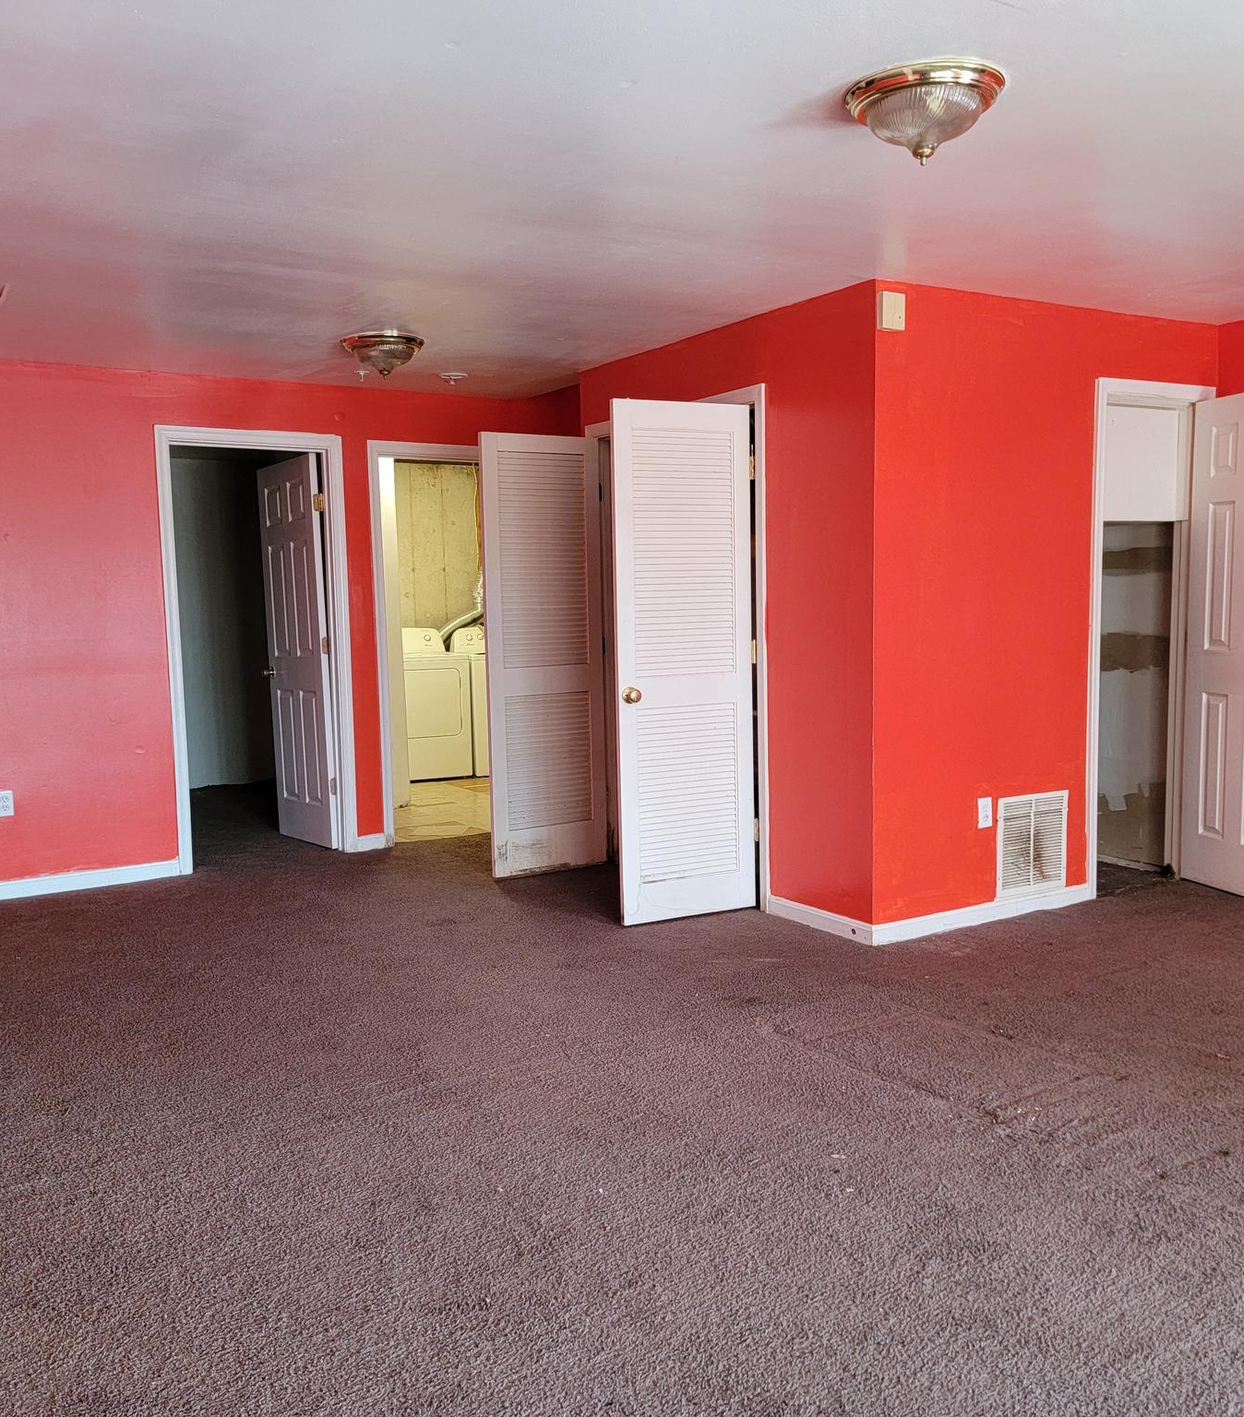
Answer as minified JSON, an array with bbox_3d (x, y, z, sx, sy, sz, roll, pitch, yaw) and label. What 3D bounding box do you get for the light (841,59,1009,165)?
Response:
[{"bbox_3d":[0.642,-1.239,2.781,0.334,0.170,0.334,-1,5,0],"label":"light"}]

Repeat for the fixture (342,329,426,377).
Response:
[{"bbox_3d":[-0.968,-1.433,5.338,0.334,0.170,0.334,-1,5,0],"label":"fixture"}]

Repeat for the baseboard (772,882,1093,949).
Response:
[{"bbox_3d":[1.250,0.768,5.335,1.199,0.081,0.653,-5,6,-33],"label":"baseboard"}]

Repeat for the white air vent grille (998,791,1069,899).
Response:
[{"bbox_3d":[1.622,0.536,5.176,0.414,0.404,0.025,-5,6,-33],"label":"white air vent grille"}]

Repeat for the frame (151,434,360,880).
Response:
[{"bbox_3d":[-1.785,-0.282,6.446,0.904,2.107,0.140,-5,6,-33],"label":"frame"}]

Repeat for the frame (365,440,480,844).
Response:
[{"bbox_3d":[-0.922,-0.345,7.007,0.887,2.093,0.140,-5,6,-33],"label":"frame"}]

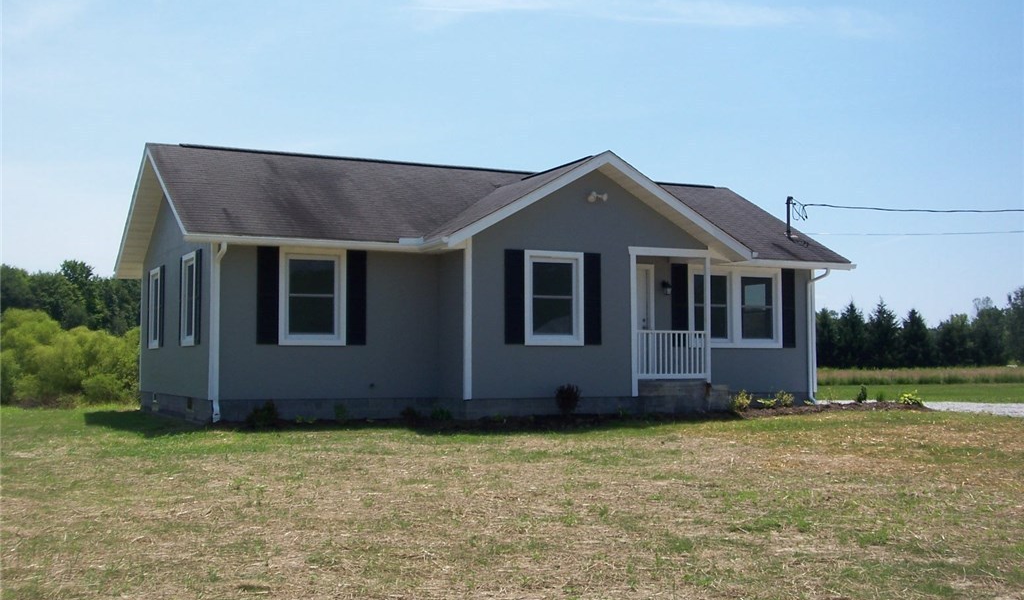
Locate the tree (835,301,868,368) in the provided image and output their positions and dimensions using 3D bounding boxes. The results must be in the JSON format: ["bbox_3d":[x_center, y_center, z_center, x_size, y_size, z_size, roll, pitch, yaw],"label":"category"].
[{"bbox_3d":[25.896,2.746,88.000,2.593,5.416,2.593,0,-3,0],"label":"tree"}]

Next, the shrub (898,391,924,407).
[{"bbox_3d":[8.629,2.127,24.918,0.583,0.346,0.562,1,-4,-26],"label":"shrub"}]

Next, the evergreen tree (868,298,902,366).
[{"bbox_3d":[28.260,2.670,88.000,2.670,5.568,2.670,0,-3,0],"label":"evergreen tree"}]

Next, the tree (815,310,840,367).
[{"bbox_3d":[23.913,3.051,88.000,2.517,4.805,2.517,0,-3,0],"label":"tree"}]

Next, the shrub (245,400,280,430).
[{"bbox_3d":[-4.066,1.874,18.801,0.554,0.473,0.521,1,-4,-26],"label":"shrub"}]

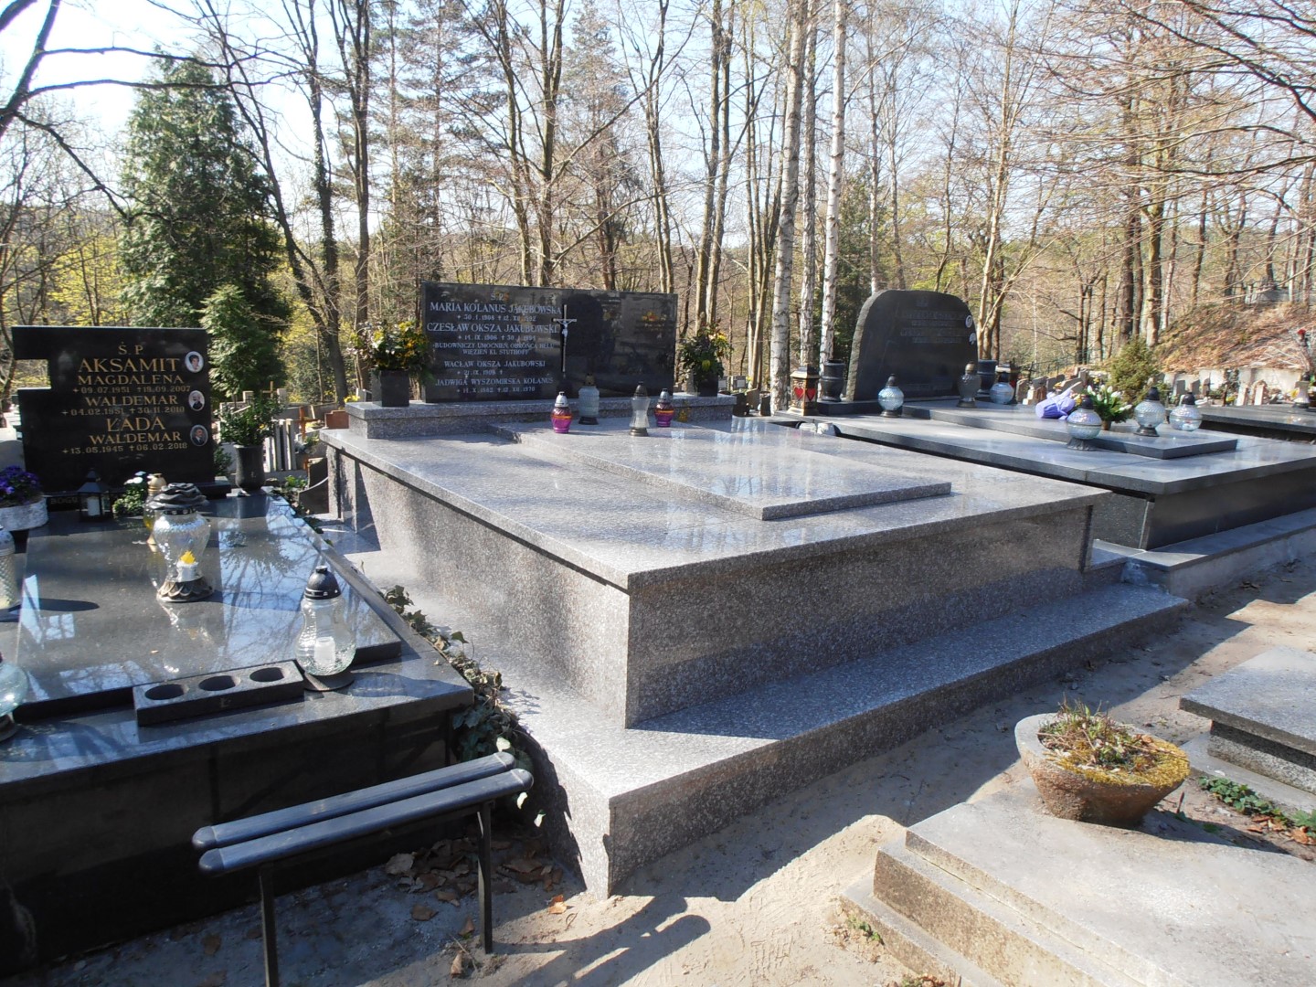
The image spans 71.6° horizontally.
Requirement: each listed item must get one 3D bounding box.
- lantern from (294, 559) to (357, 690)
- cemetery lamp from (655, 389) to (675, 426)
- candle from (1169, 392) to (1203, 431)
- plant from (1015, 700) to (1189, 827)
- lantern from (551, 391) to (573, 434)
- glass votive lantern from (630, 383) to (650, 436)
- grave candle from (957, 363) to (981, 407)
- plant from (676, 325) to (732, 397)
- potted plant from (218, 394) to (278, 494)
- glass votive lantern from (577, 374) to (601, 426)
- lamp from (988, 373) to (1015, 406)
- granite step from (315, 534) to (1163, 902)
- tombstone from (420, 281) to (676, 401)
[{"bbox_3d":[-0.829,0.328,2.278,0.142,0.303,0.142,-5,13,-31],"label":"lantern"},{"bbox_3d":[0.040,-0.484,5.164,0.108,0.213,0.108,3,12,-1],"label":"cemetery lamp"},{"bbox_3d":[3.492,-0.514,6.017,0.182,0.308,0.182,-6,14,-36],"label":"candle"},{"bbox_3d":[1.173,0.703,2.402,0.416,0.212,0.416,-6,15,-36],"label":"plant"},{"bbox_3d":[-0.501,-0.426,4.779,0.105,0.214,0.105,3,12,-1],"label":"lantern"},{"bbox_3d":[-0.091,-0.444,4.799,0.106,0.276,0.106,3,12,-1],"label":"glass votive lantern"},{"bbox_3d":[2.325,-0.815,6.821,0.169,0.340,0.169,-6,14,-36],"label":"grave candle"},{"bbox_3d":[0.297,-0.845,5.836,0.320,0.440,0.320,-6,14,-36],"label":"plant"},{"bbox_3d":[-1.997,-0.245,4.420,0.272,0.462,0.272,-6,15,-36],"label":"potted plant"},{"bbox_3d":[-0.377,-0.517,4.989,0.121,0.273,0.121,2,11,0],"label":"glass votive lantern"},{"bbox_3d":[2.678,-0.789,7.095,0.182,0.308,0.182,-6,14,-36],"label":"lamp"},{"bbox_3d":[0.202,0.437,4.345,3.059,0.256,3.054,-6,15,-36],"label":"granite step"},{"bbox_3d":[-0.573,-0.860,5.269,1.635,0.624,0.065,-6,14,-36],"label":"tombstone"}]

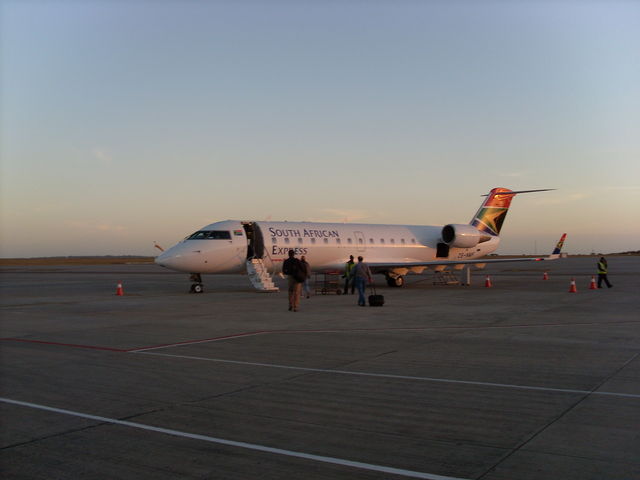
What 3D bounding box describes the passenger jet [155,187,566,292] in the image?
[{"bbox_3d":[3.116,-0.424,40.291,26.770,6.220,21.200,1,-2,-37],"label":"passenger jet"}]

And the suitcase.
[{"bbox_3d":[1.955,1.914,24.100,0.500,0.700,0.380,0,-1,-9],"label":"suitcase"}]

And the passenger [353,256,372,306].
[{"bbox_3d":[1.447,1.429,24.200,0.660,1.730,0.460,0,-2,-16],"label":"passenger"}]

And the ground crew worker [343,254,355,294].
[{"bbox_3d":[1.335,1.584,31.800,0.520,1.760,0.520,0,-2,-30],"label":"ground crew worker"}]

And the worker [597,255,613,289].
[{"bbox_3d":[14.979,1.728,36.900,0.700,1.650,0.500,-1,-2,23],"label":"worker"}]

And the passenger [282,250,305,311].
[{"bbox_3d":[-0.786,1.258,21.500,0.680,1.850,0.500,0,-1,-7],"label":"passenger"}]

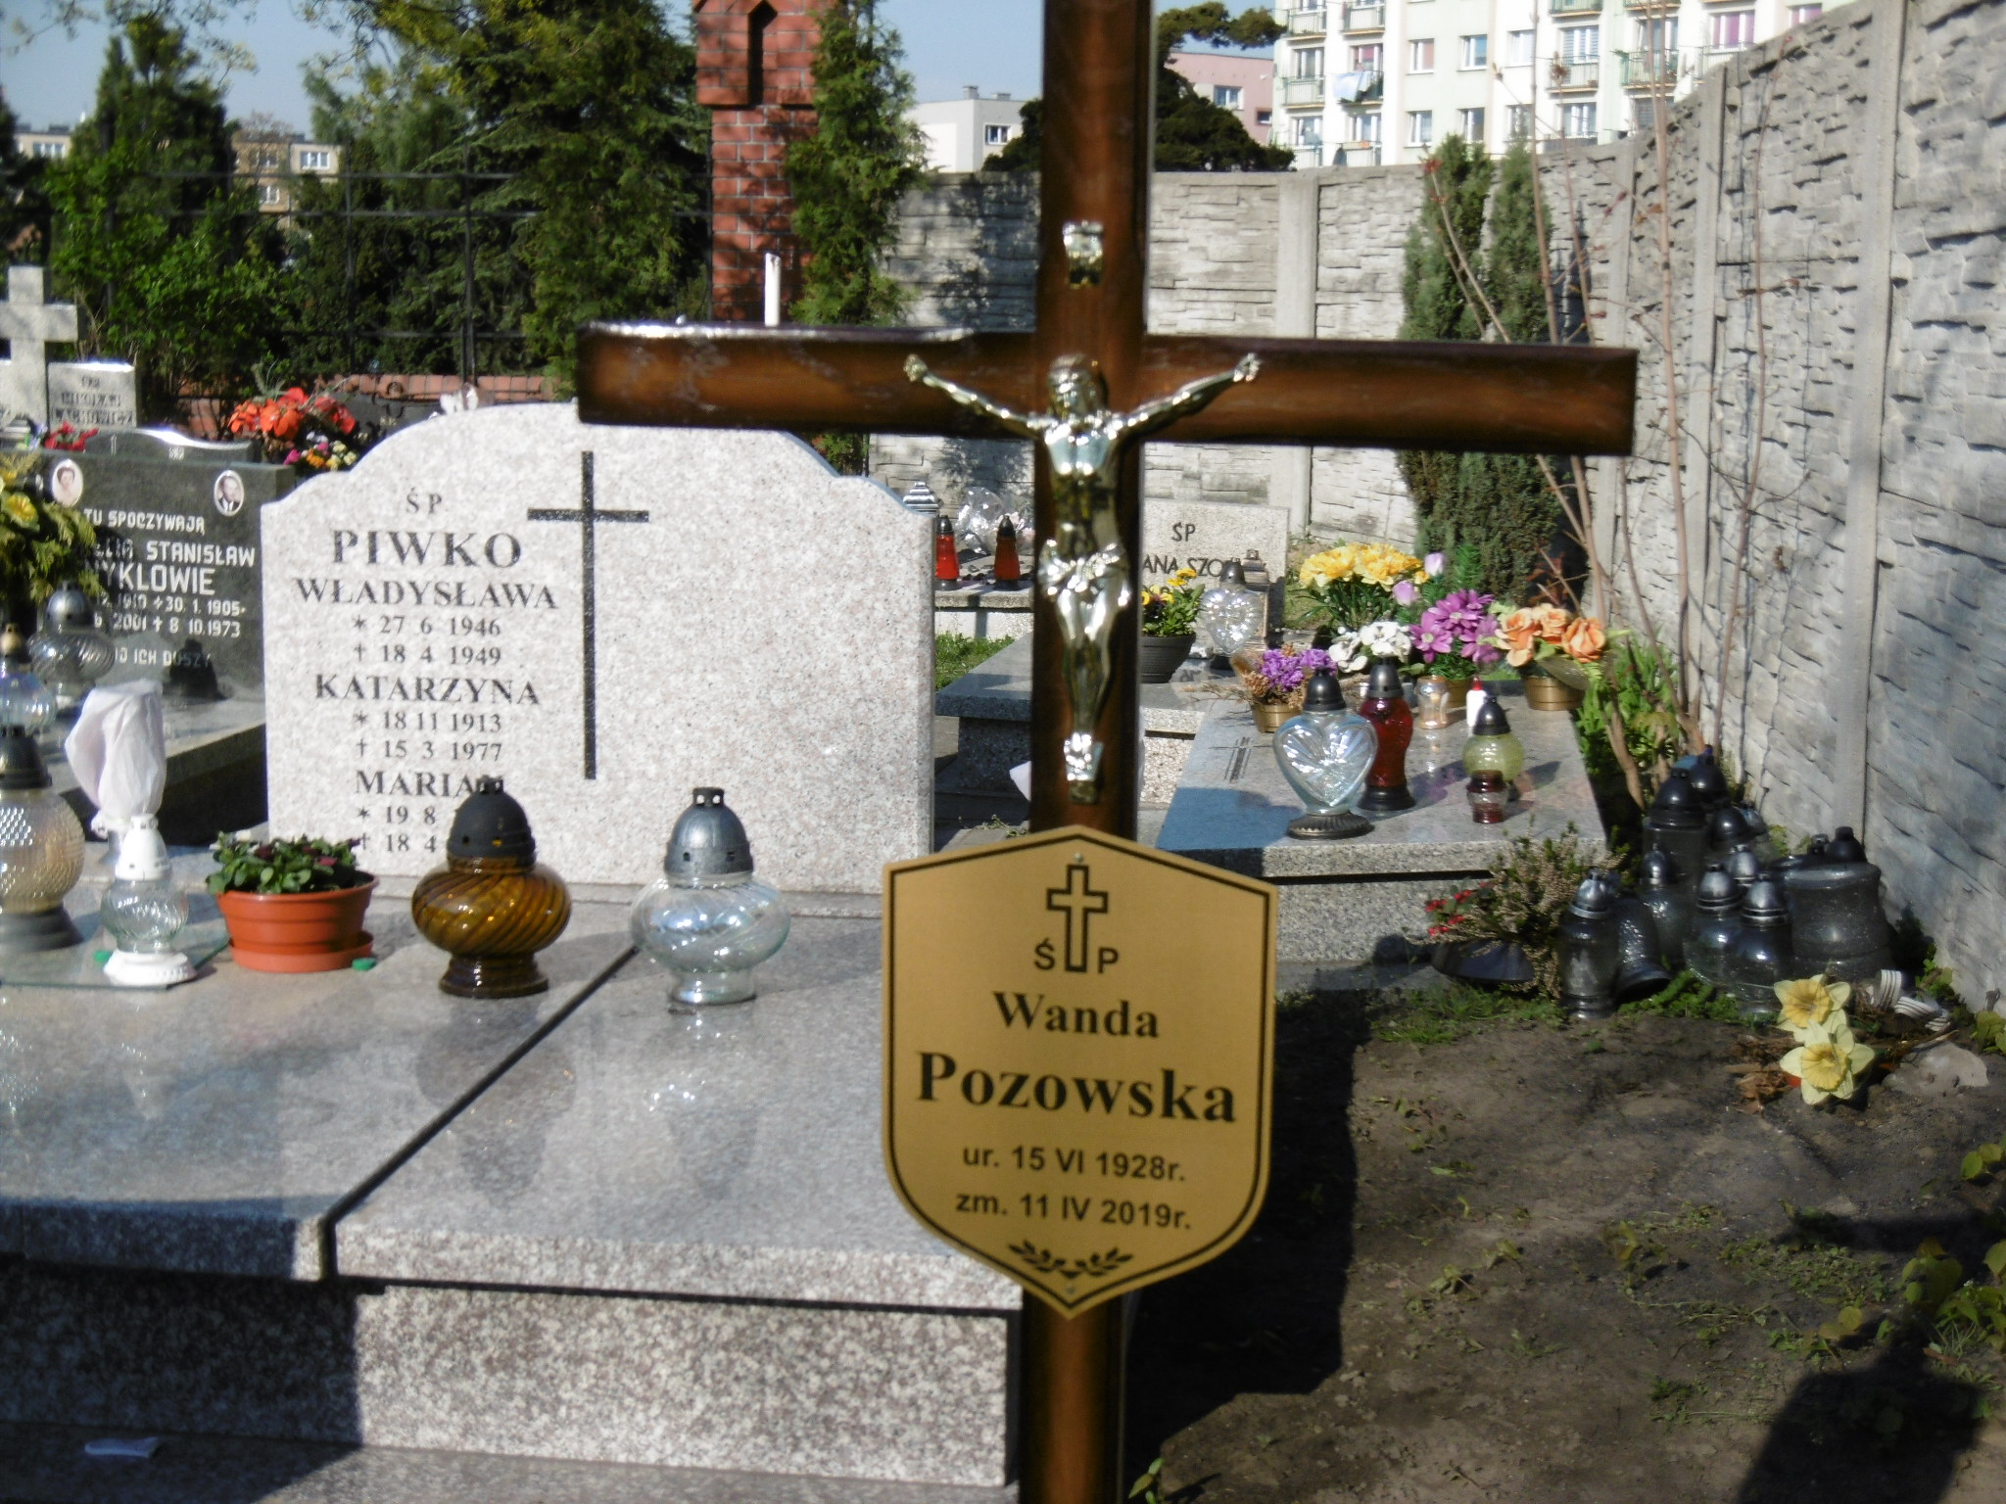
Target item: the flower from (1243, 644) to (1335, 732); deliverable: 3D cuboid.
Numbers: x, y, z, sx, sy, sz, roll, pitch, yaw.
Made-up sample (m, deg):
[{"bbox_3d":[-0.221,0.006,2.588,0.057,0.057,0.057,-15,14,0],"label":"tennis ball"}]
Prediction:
[{"bbox_3d":[0.567,-0.129,6.780,0.180,0.165,0.170,1,8,0],"label":"flower"}]

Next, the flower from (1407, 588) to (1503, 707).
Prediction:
[{"bbox_3d":[1.021,-0.239,7.739,0.214,0.264,0.204,1,8,7],"label":"flower"}]

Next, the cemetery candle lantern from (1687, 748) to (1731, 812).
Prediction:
[{"bbox_3d":[1.329,0.138,6.450,0.110,0.280,0.110,1,8,0],"label":"cemetery candle lantern"}]

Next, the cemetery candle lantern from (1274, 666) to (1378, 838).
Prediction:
[{"bbox_3d":[0.597,0.000,6.324,0.188,0.301,0.154,1,8,7],"label":"cemetery candle lantern"}]

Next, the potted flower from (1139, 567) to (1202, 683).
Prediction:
[{"bbox_3d":[0.322,-0.290,7.850,0.260,0.250,0.250,1,8,0],"label":"potted flower"}]

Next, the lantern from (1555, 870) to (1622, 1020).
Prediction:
[{"bbox_3d":[0.996,0.325,5.806,0.105,0.247,0.105,1,8,7],"label":"lantern"}]

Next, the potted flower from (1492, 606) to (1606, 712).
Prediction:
[{"bbox_3d":[1.074,-0.189,6.705,0.218,0.198,0.185,2,9,9],"label":"potted flower"}]

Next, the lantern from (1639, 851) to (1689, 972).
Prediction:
[{"bbox_3d":[1.166,0.263,5.984,0.100,0.215,0.100,1,8,0],"label":"lantern"}]

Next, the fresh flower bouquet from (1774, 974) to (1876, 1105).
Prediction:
[{"bbox_3d":[1.223,0.411,5.071,0.150,0.170,0.150,1,8,0],"label":"fresh flower bouquet"}]

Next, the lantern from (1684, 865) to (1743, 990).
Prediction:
[{"bbox_3d":[1.174,0.285,5.605,0.105,0.202,0.105,2,9,12],"label":"lantern"}]

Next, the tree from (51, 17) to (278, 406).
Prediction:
[{"bbox_3d":[-5.891,-3.665,24.000,1.628,3.045,1.600,2,8,10],"label":"tree"}]

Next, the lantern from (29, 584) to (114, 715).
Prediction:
[{"bbox_3d":[-1.811,-0.202,6.633,0.164,0.239,0.164,-2,9,-15],"label":"lantern"}]

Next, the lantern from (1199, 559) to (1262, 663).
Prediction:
[{"bbox_3d":[0.541,-0.327,8.083,0.152,0.236,0.094,1,8,6],"label":"lantern"}]

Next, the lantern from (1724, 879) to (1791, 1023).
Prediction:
[{"bbox_3d":[1.205,0.307,5.404,0.104,0.215,0.104,2,9,13],"label":"lantern"}]

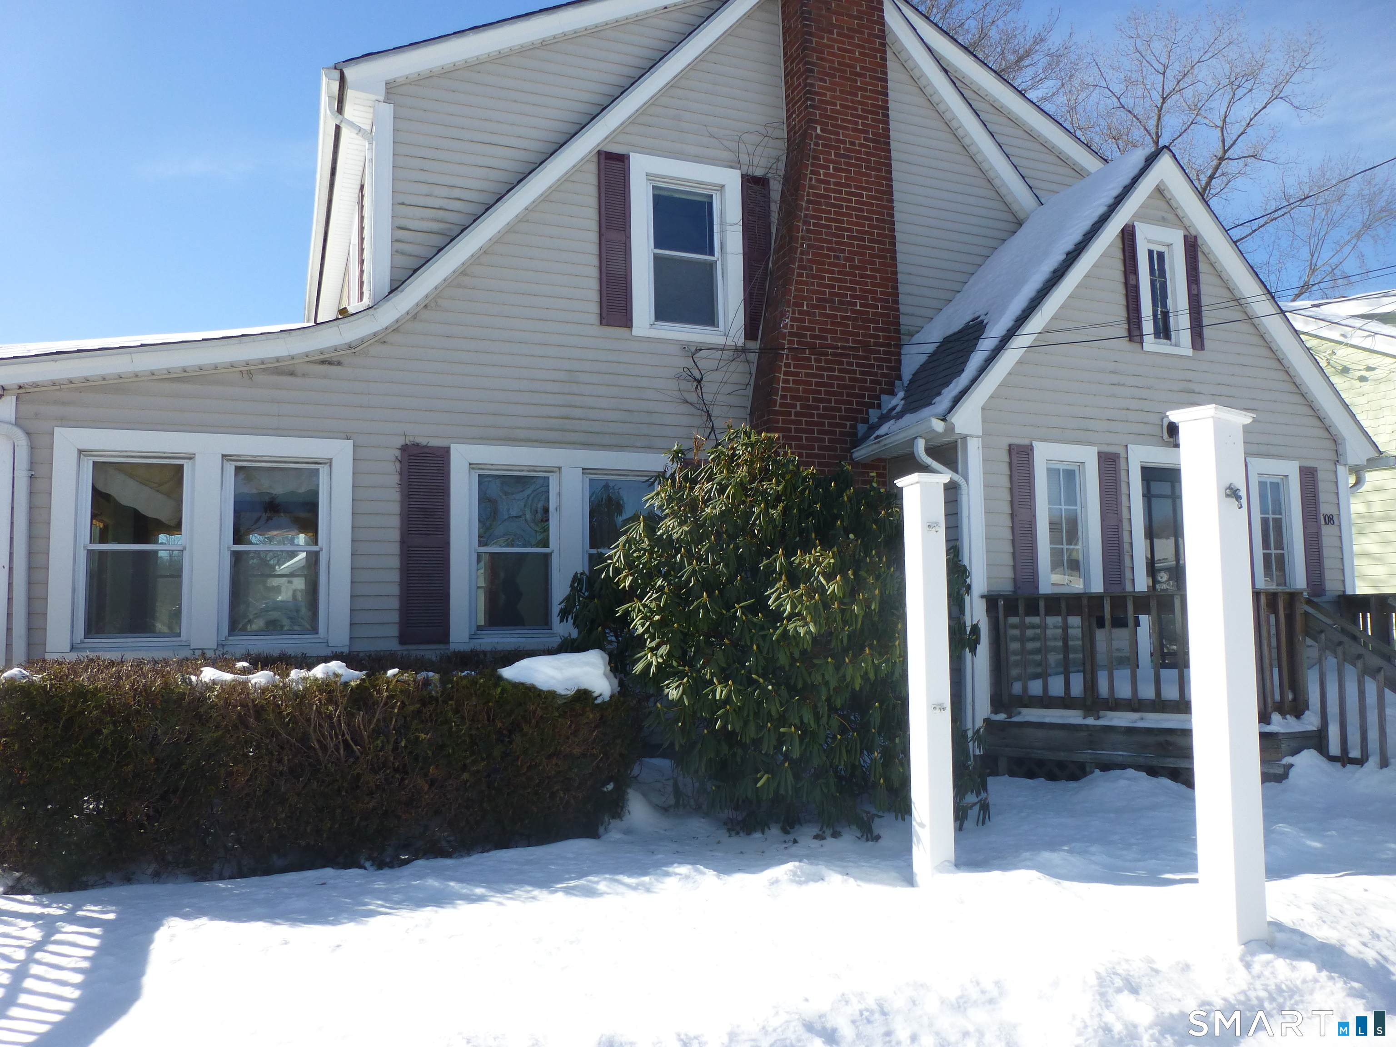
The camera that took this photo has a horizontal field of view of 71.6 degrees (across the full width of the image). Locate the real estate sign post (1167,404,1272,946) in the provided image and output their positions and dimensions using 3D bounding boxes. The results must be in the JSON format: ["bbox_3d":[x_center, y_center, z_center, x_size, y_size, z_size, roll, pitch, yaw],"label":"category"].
[{"bbox_3d":[1.665,0.469,3.075,0.183,1.649,0.183,1,-5,-22],"label":"real estate sign post"}]

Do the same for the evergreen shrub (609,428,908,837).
[{"bbox_3d":[0.456,0.564,6.375,2.050,2.400,1.900,1,-5,-20],"label":"evergreen shrub"}]

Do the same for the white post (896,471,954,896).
[{"bbox_3d":[1.043,0.689,4.380,0.181,1.795,0.181,1,-5,-25],"label":"white post"}]

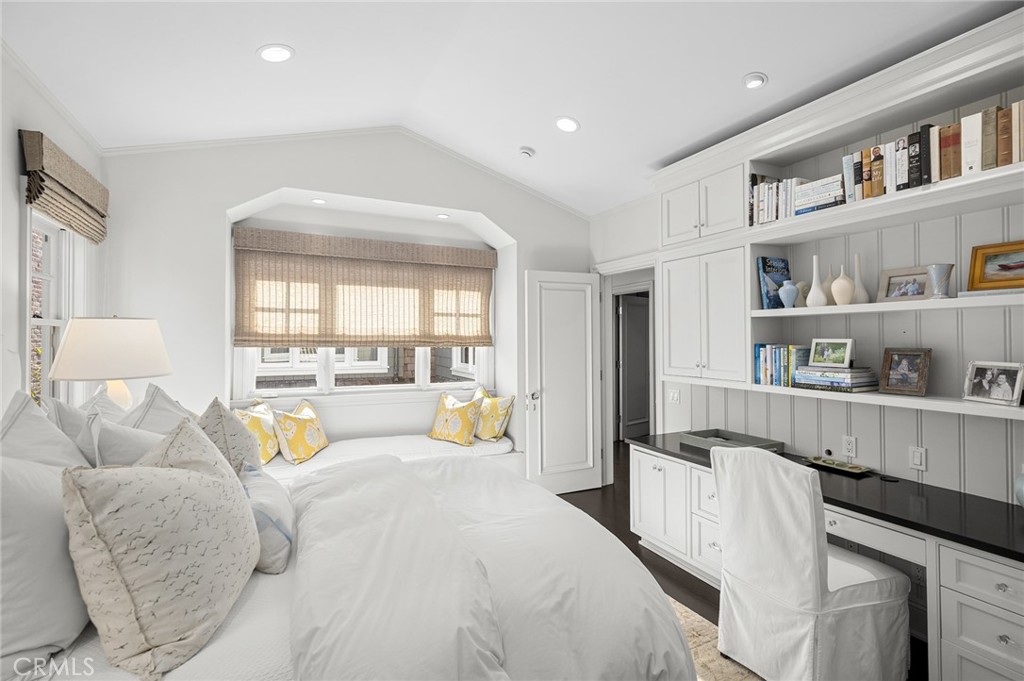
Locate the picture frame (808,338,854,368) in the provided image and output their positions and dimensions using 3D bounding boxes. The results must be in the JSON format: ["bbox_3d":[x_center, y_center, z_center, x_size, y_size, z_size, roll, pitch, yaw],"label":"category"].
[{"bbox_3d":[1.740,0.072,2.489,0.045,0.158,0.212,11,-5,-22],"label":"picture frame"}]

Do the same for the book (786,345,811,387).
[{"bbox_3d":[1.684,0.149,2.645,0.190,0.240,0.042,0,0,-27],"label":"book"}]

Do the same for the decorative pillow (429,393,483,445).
[{"bbox_3d":[-0.525,0.753,4.378,0.460,0.460,0.150,5,-22,23],"label":"decorative pillow"}]

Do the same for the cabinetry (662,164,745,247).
[{"bbox_3d":[1.442,-0.912,3.220,0.320,0.410,0.690,0,0,-27],"label":"cabinetry"}]

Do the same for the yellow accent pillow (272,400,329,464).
[{"bbox_3d":[-1.802,0.770,3.872,0.150,0.460,0.460,-23,0,10],"label":"yellow accent pillow"}]

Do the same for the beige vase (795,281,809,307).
[{"bbox_3d":[1.677,-0.262,2.625,0.080,0.158,0.080,0,0,-26],"label":"beige vase"}]

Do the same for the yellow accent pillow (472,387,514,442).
[{"bbox_3d":[-0.215,0.725,4.524,0.460,0.460,0.150,8,-18,40],"label":"yellow accent pillow"}]

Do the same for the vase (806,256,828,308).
[{"bbox_3d":[1.702,-0.330,2.538,0.100,0.285,0.100,0,0,-27],"label":"vase"}]

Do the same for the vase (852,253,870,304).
[{"bbox_3d":[1.874,-0.331,2.462,0.100,0.285,0.100,0,0,-27],"label":"vase"}]

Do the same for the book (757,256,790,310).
[{"bbox_3d":[1.602,-0.341,2.760,0.240,0.315,0.038,0,-7,-26],"label":"book"}]

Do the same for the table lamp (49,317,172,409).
[{"bbox_3d":[-1.940,0.259,2.200,0.448,0.760,0.448,0,0,-26],"label":"table lamp"}]

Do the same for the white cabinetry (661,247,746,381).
[{"bbox_3d":[1.418,-0.163,3.175,0.300,0.835,0.700,0,0,-26],"label":"white cabinetry"}]

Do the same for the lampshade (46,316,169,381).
[{"bbox_3d":[-2.067,0.042,2.351,0.480,0.305,0.480,0,0,-27],"label":"lampshade"}]

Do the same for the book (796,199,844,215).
[{"bbox_3d":[1.709,-0.704,2.450,0.170,0.027,0.255,0,0,-26],"label":"book"}]

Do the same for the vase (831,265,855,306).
[{"bbox_3d":[1.725,-0.288,2.368,0.100,0.212,0.100,0,0,-26],"label":"vase"}]

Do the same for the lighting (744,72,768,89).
[{"bbox_3d":[1.289,-1.381,2.404,0.130,0.040,0.130,17,-7,-25],"label":"lighting"}]

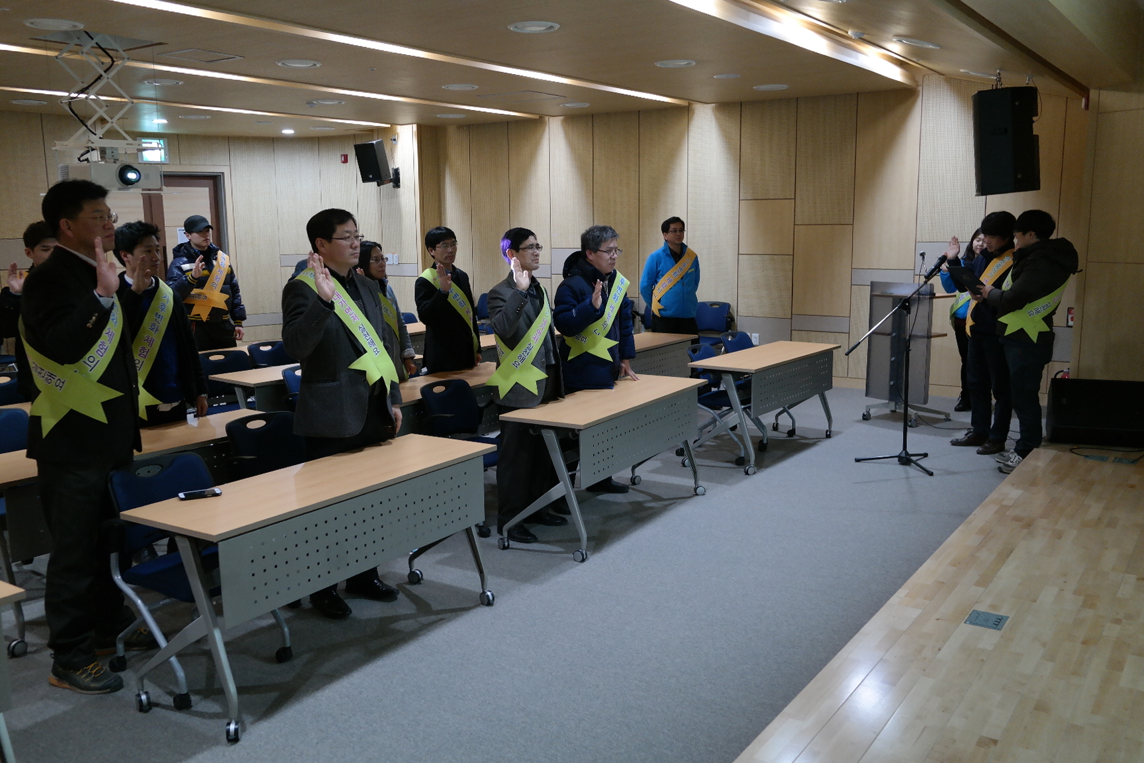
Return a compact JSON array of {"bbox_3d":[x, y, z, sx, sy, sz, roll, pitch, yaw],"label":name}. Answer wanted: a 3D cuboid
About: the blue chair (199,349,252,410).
[{"bbox_3d":[-2.406,0.198,6.954,0.570,0.810,0.570,5,11,32],"label":"blue chair"}]

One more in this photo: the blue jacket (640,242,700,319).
[{"bbox_3d":[0.919,-0.938,8.866,0.550,0.700,0.330,-7,11,-33],"label":"blue jacket"}]

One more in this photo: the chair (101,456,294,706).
[{"bbox_3d":[-1.464,0.717,3.680,0.580,0.820,0.580,6,11,36],"label":"chair"}]

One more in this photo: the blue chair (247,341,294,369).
[{"bbox_3d":[-2.179,0.115,7.384,0.570,0.820,0.570,5,11,34],"label":"blue chair"}]

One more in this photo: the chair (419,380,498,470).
[{"bbox_3d":[-0.565,0.409,5.528,0.570,0.810,0.570,5,11,32],"label":"chair"}]

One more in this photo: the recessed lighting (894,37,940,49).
[{"bbox_3d":[2.337,-2.288,6.480,0.325,0.040,0.325,23,21,30],"label":"recessed lighting"}]

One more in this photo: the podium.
[{"bbox_3d":[2.884,-0.251,8.133,0.570,1.190,0.600,-8,12,-38],"label":"podium"}]

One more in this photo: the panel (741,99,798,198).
[{"bbox_3d":[2.064,-2.417,9.974,0.603,1.010,0.050,5,11,33],"label":"panel"}]

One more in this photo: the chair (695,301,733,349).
[{"bbox_3d":[1.469,-0.419,10.350,0.580,0.820,0.580,5,11,31],"label":"chair"}]

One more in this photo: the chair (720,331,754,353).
[{"bbox_3d":[1.460,0.018,7.726,0.580,0.820,0.580,6,11,36],"label":"chair"}]

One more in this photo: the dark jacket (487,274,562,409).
[{"bbox_3d":[-0.230,-0.220,5.160,0.330,0.750,0.460,6,11,36],"label":"dark jacket"}]

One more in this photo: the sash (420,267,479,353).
[{"bbox_3d":[-0.826,-0.467,6.414,0.280,0.620,0.420,7,12,39],"label":"sash"}]

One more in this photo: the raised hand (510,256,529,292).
[{"bbox_3d":[-0.273,-0.553,4.894,0.100,0.190,0.060,-19,11,-34],"label":"raised hand"}]

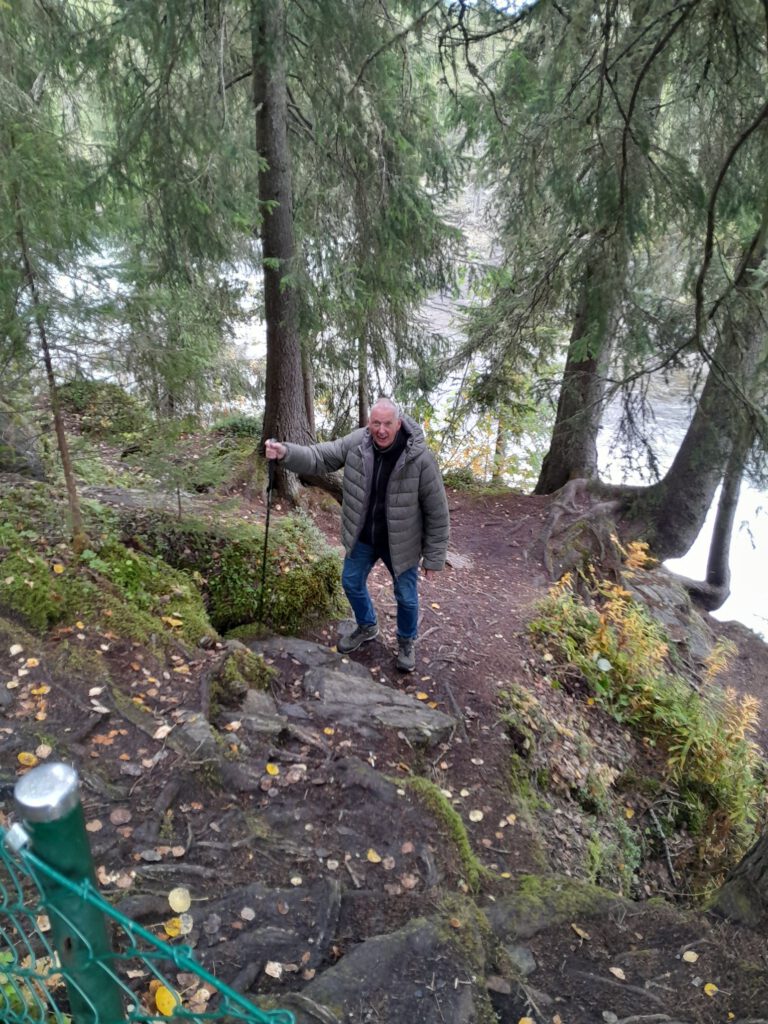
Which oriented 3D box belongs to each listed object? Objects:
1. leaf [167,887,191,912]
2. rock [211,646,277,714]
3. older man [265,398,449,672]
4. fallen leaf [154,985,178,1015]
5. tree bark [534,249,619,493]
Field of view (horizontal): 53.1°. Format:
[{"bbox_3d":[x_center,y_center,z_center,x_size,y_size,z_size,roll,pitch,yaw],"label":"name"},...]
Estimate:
[{"bbox_3d":[-0.569,1.073,2.130,0.060,0.010,0.070,0,37,0],"label":"leaf"},{"bbox_3d":[-0.745,0.894,4.080,0.340,0.260,0.300,0,22,0],"label":"rock"},{"bbox_3d":[-0.155,0.143,4.500,1.000,1.710,0.580,4,22,9],"label":"older man"},{"bbox_3d":[-0.517,1.162,1.830,0.056,0.012,0.075,0,37,0],"label":"fallen leaf"},{"bbox_3d":[1.900,-1.307,7.453,0.580,2.350,0.540,0,22,0],"label":"tree bark"}]

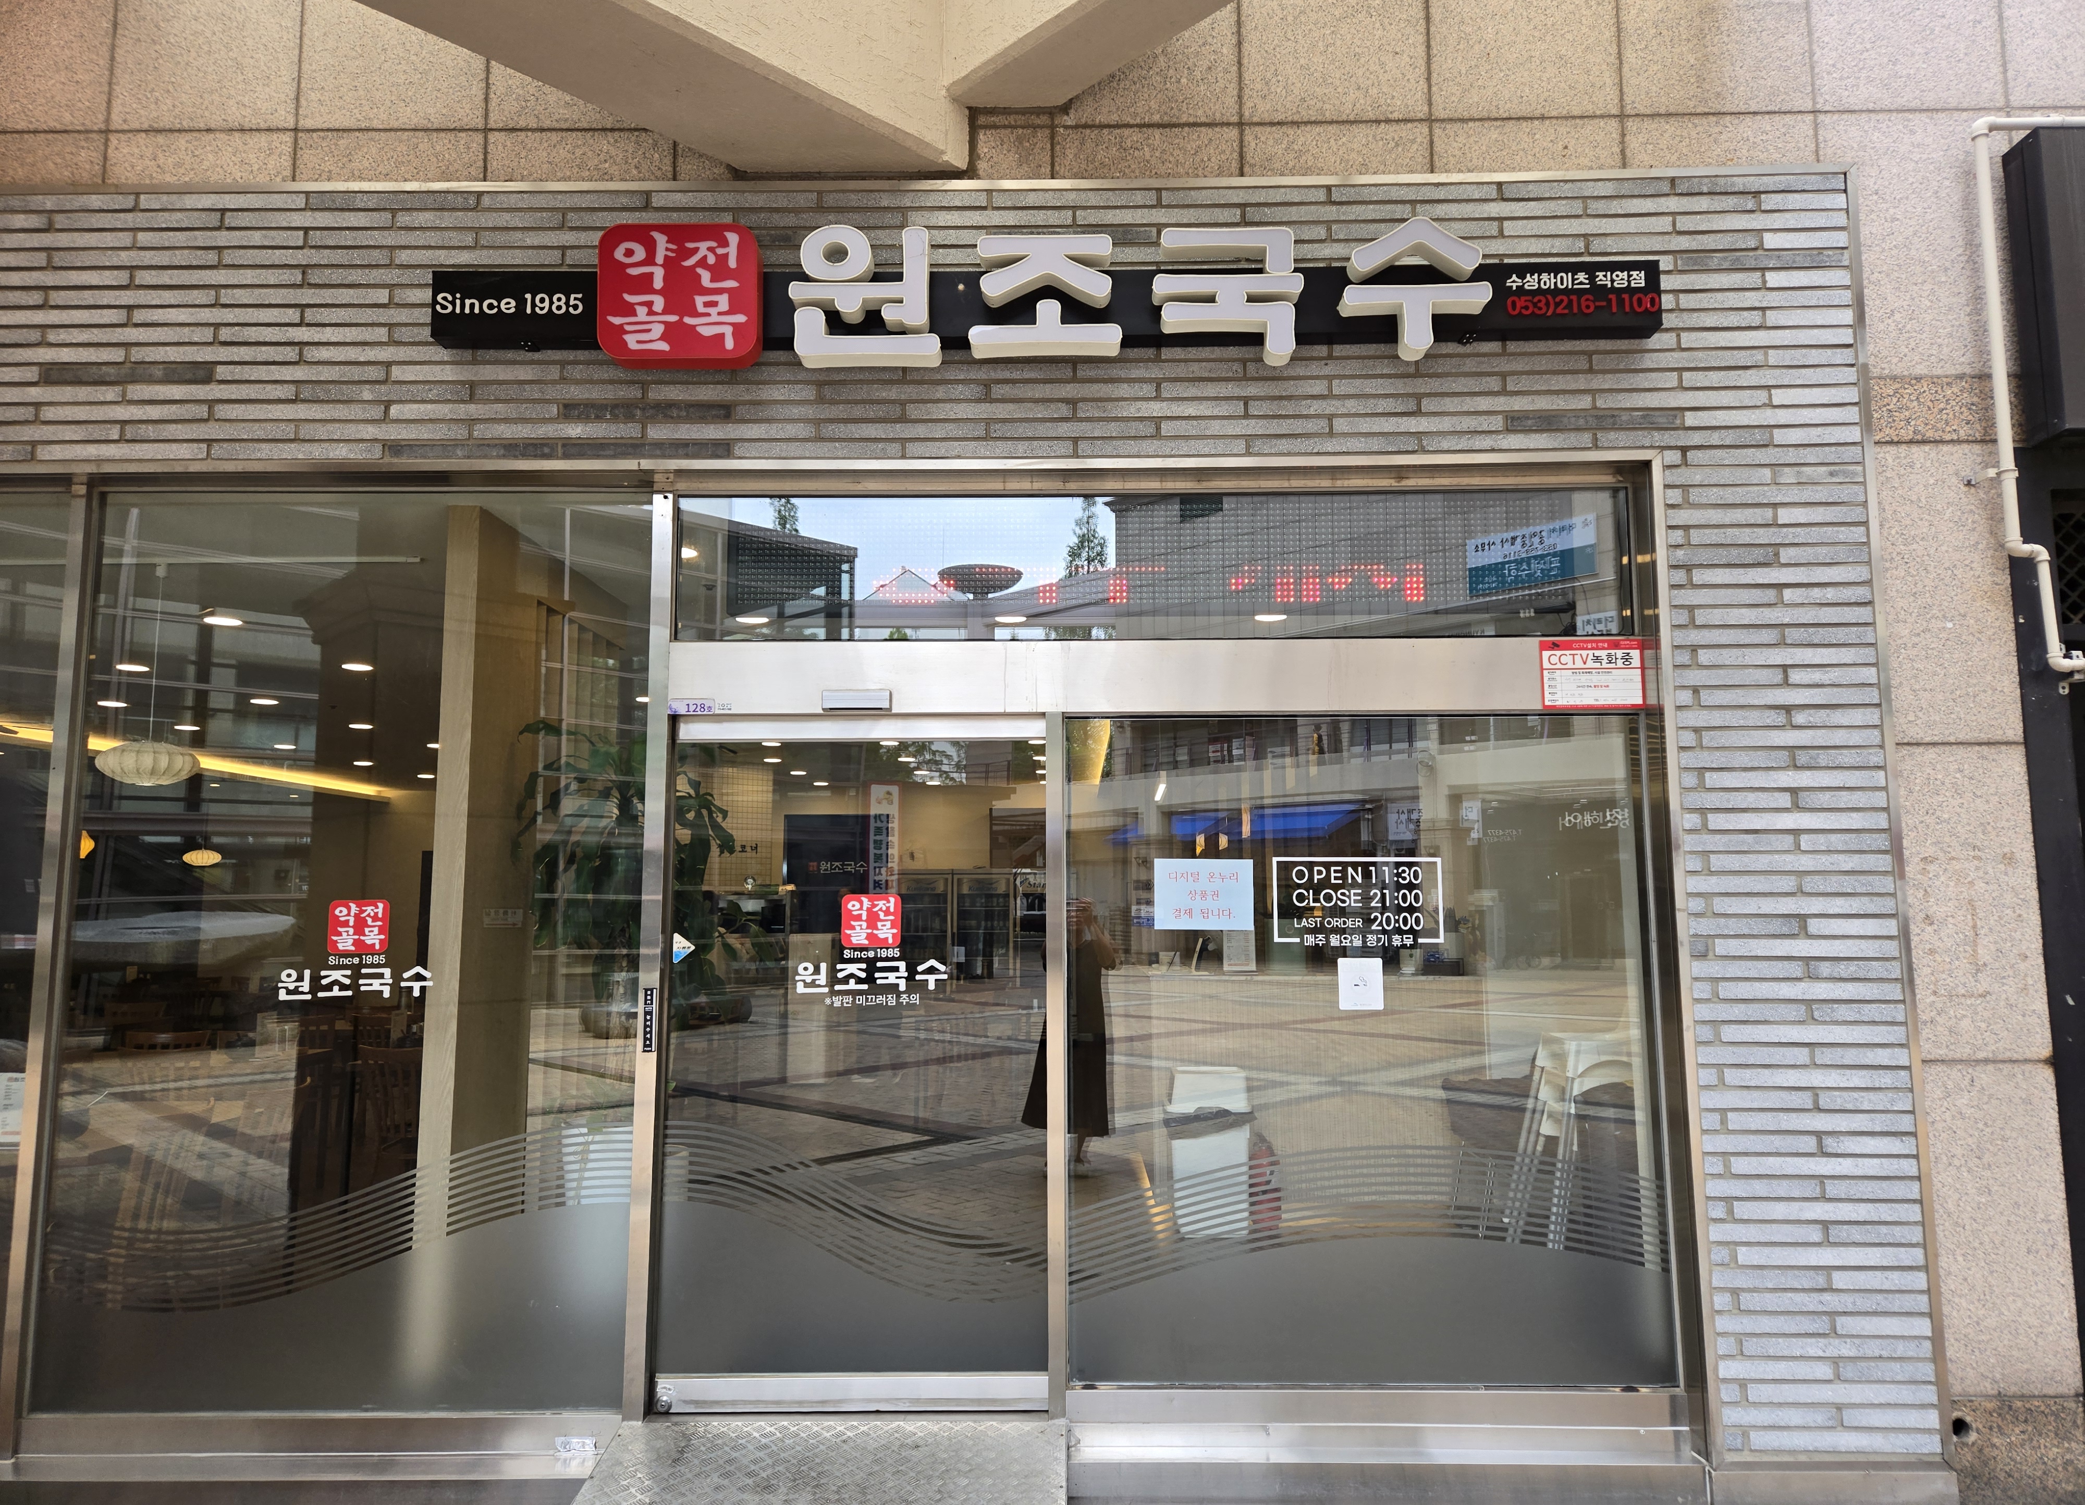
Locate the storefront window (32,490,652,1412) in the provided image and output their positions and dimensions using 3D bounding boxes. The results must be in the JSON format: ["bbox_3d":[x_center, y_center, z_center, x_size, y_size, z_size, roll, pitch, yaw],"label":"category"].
[{"bbox_3d":[-2.029,0.540,4.071,1.691,2.683,0.080,0,-6,0],"label":"storefront window"}]

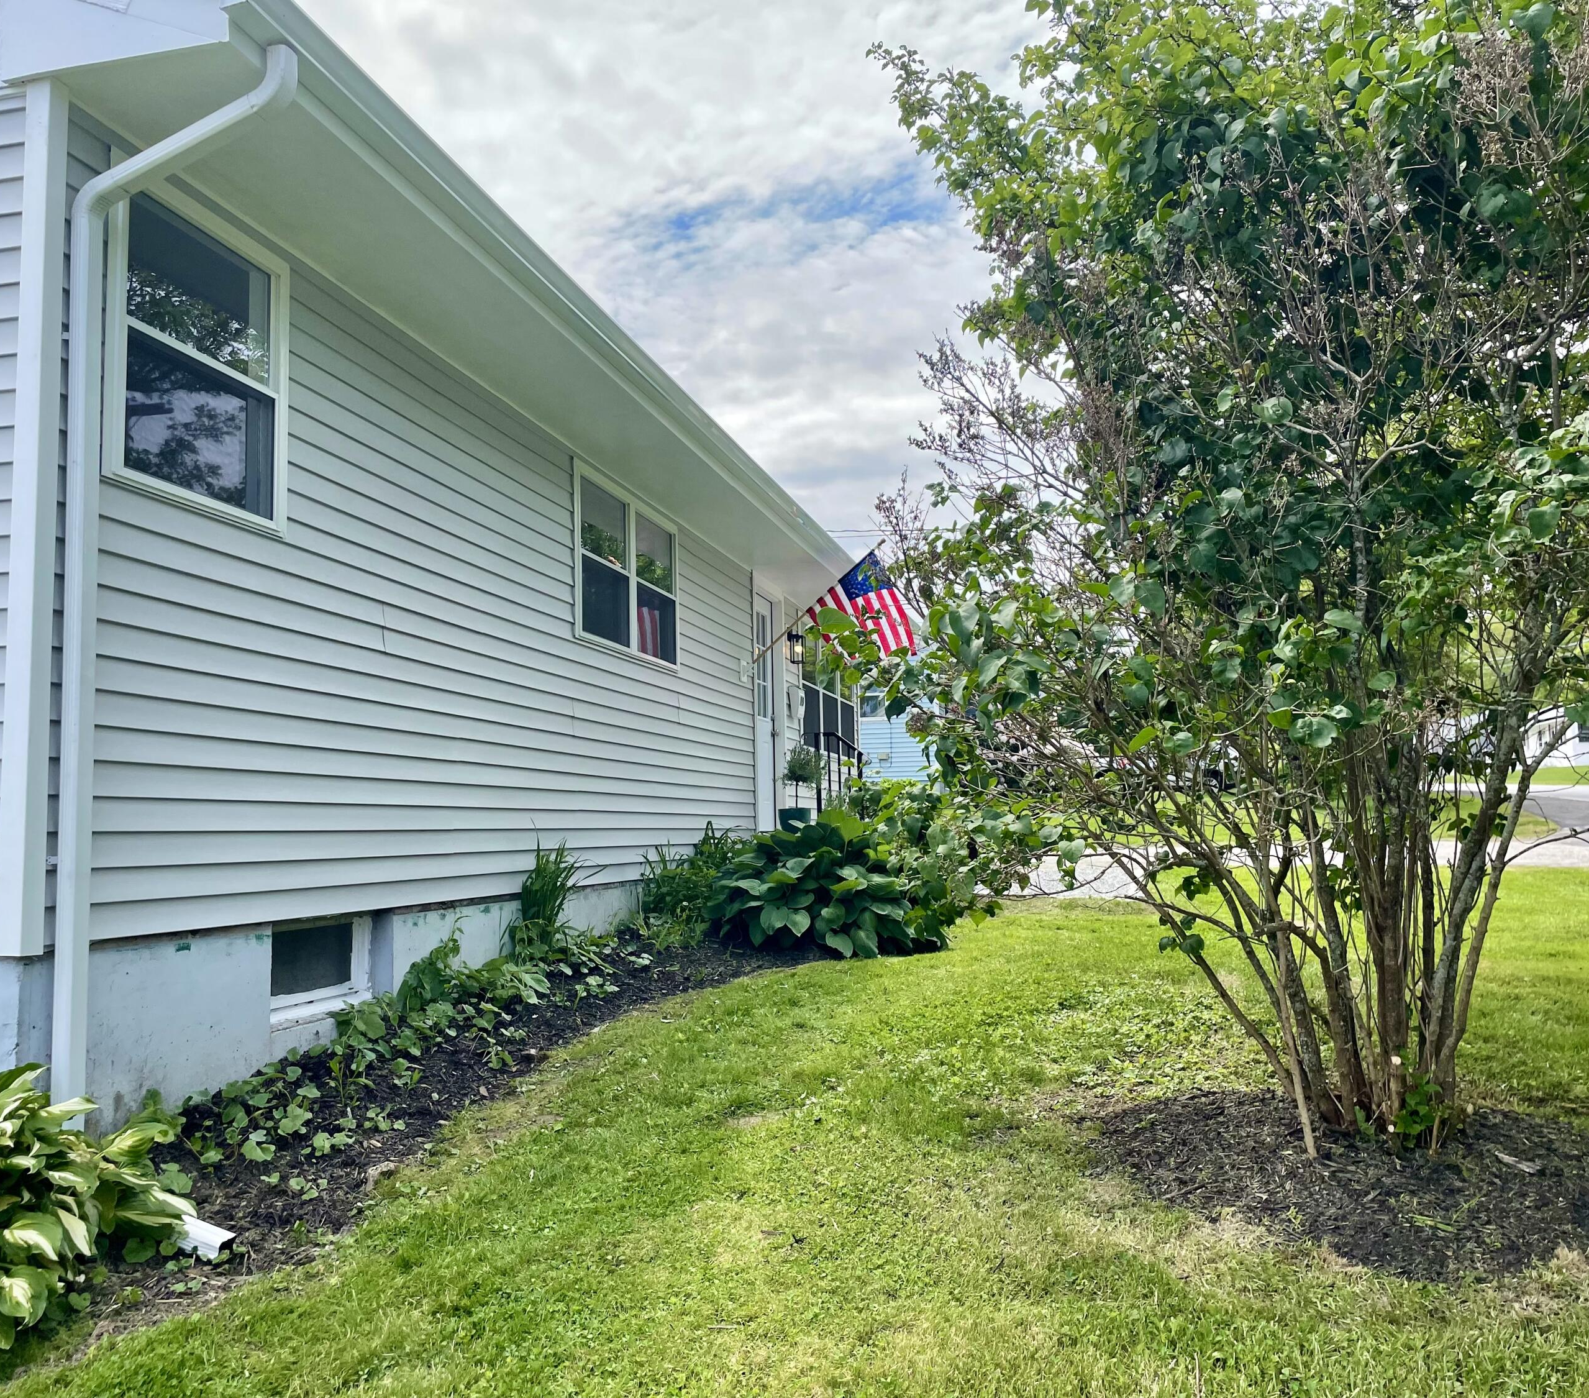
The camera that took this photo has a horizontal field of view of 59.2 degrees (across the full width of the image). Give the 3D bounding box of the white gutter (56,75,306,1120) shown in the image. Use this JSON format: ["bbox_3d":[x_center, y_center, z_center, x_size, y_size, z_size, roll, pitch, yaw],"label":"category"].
[{"bbox_3d":[-1.698,-0.295,3.859,0.670,3.060,0.075,-2,-6,13],"label":"white gutter"}]

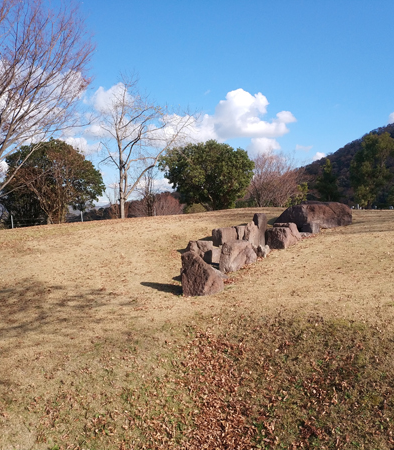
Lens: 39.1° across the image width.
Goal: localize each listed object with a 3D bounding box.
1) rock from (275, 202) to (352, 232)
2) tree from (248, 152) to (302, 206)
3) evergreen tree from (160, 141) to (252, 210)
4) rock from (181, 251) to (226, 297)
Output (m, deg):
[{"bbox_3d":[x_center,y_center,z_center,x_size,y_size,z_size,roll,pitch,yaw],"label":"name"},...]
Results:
[{"bbox_3d":[3.900,-0.270,18.500,2.300,0.980,1.300,-1,1,-40],"label":"rock"},{"bbox_3d":[6.200,-3.530,44.000,4.600,4.500,4.400,0,1,0],"label":"tree"},{"bbox_3d":[0.620,-3.150,36.000,6.100,4.700,5.800,0,1,0],"label":"evergreen tree"},{"bbox_3d":[0.110,0.820,9.600,0.580,0.790,0.680,0,1,23],"label":"rock"}]

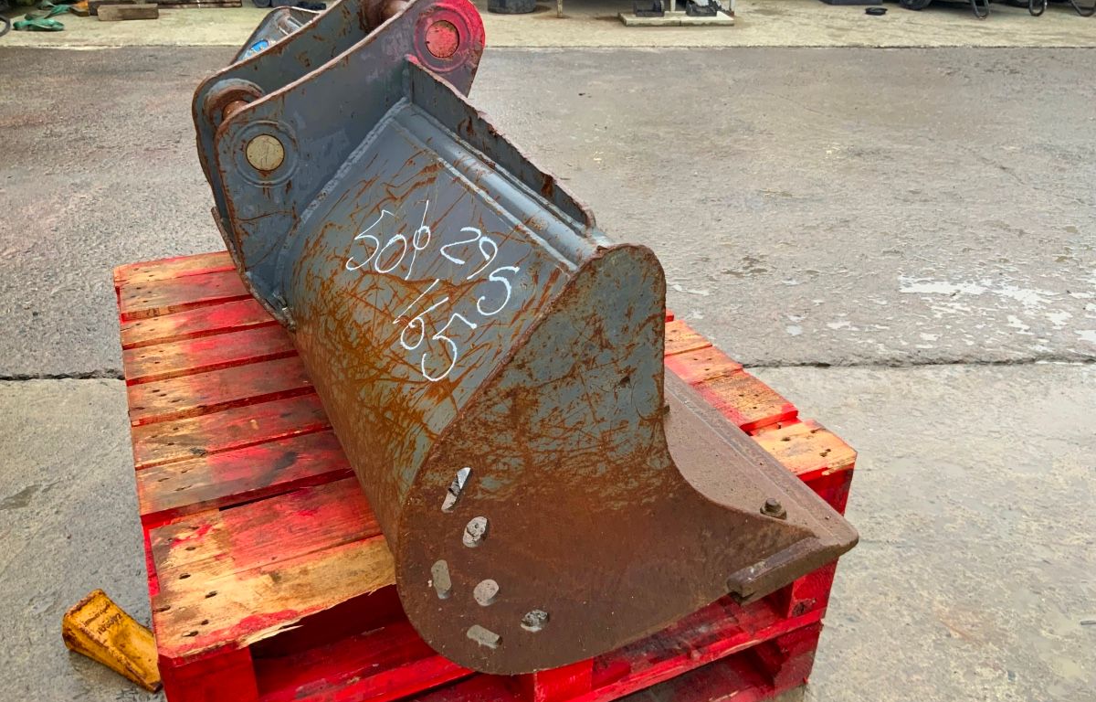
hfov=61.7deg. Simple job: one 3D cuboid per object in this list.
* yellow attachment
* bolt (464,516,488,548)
[{"bbox_3d":[-0.761,0.521,1.654,0.213,0.083,0.083,17,33,26],"label":"yellow attachment"},{"bbox_3d":[-0.071,0.177,0.902,0.028,0.033,0.020,-12,32,-21],"label":"bolt"}]

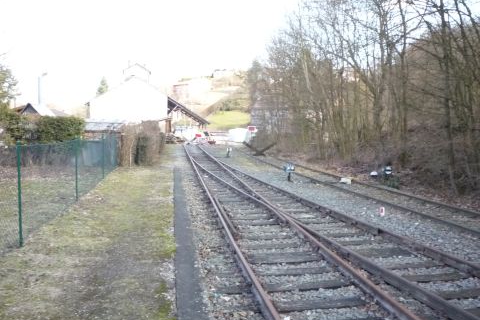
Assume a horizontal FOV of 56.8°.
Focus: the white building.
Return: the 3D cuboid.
[{"bbox_3d":[-14.300,-7.100,59.000,9.700,9.100,10.500,0,4,-8],"label":"white building"}]

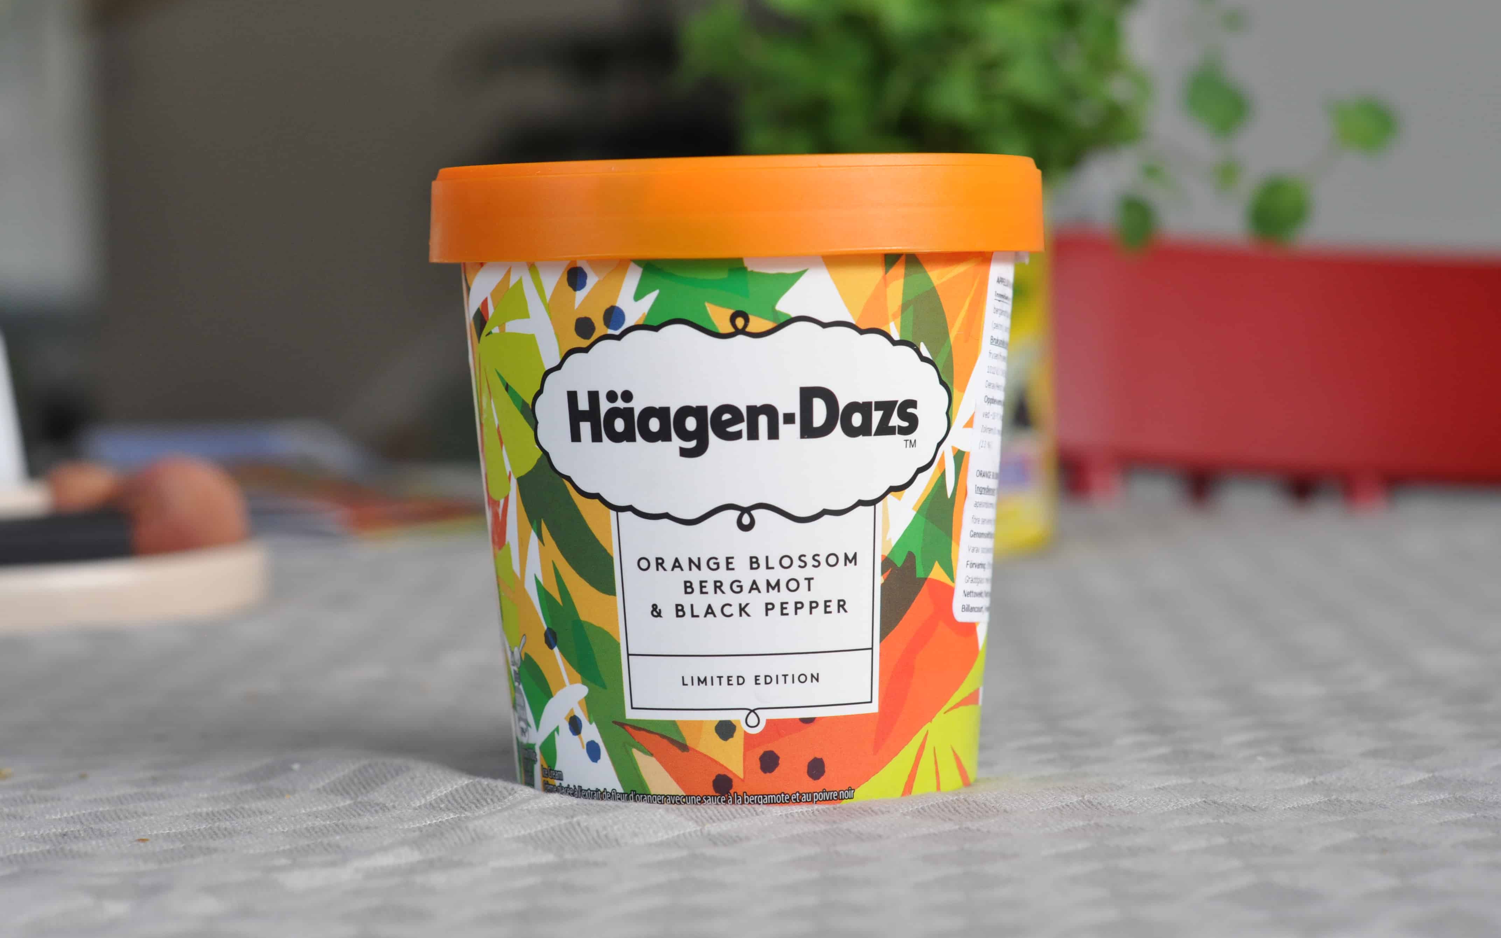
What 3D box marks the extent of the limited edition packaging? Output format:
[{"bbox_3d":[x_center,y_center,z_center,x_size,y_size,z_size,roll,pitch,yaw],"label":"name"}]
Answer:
[{"bbox_3d":[-0.001,0.000,0.502,0.098,0.097,0.098,-1,4,-2],"label":"limited edition packaging"}]

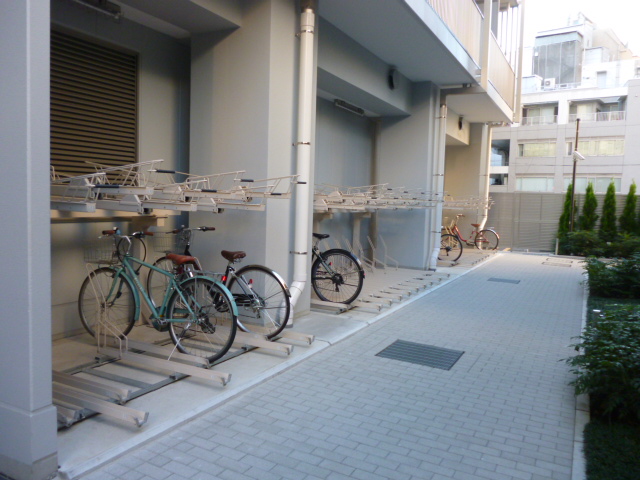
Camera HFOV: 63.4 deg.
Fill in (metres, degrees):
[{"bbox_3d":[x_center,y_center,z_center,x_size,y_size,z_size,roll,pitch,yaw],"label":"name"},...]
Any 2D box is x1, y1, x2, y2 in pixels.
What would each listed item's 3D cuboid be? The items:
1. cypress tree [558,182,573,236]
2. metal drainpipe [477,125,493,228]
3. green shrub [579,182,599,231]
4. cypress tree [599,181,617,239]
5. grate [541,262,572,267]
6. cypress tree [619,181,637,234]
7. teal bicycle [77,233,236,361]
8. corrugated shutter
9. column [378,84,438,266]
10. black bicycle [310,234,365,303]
[{"bbox_3d":[8.149,-0.763,17.052,0.550,2.250,0.550,4,5,28],"label":"cypress tree"},{"bbox_3d":[5.493,-1.688,17.094,0.340,4.100,0.160,4,5,28],"label":"metal drainpipe"},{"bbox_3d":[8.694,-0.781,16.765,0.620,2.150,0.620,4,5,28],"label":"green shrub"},{"bbox_3d":[9.171,-0.773,16.515,0.580,2.300,0.580,4,5,28],"label":"cypress tree"},{"bbox_3d":[6.262,0.667,13.657,0.690,0.030,0.550,4,5,28],"label":"grate"},{"bbox_3d":[9.681,-0.767,16.247,0.620,2.250,0.620,4,5,28],"label":"cypress tree"},{"bbox_3d":[-1.470,0.444,4.536,1.860,1.075,0.580,4,5,27],"label":"teal bicycle"},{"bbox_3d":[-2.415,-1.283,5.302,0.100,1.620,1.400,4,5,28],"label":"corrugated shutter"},{"bbox_3d":[2.088,-1.415,11.966,1.150,4.100,1.200,4,5,28],"label":"column"},{"bbox_3d":[-0.244,0.294,7.170,1.820,1.050,0.580,4,5,28],"label":"black bicycle"}]

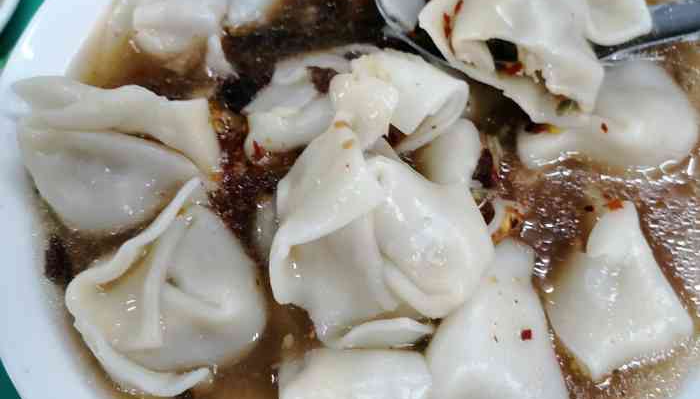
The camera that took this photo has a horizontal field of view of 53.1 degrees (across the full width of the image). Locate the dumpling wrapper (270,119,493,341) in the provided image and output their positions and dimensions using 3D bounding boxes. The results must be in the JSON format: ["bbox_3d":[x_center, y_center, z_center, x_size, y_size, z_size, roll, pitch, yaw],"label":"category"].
[{"bbox_3d":[0.008,0.008,0.184,0.057,0.035,0.058,-1,68,3],"label":"dumpling wrapper"}]

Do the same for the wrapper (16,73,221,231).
[{"bbox_3d":[-0.067,-0.013,0.204,0.056,0.029,0.043,8,68,7],"label":"wrapper"}]

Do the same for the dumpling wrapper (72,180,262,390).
[{"bbox_3d":[-0.045,0.026,0.187,0.041,0.028,0.048,39,75,17],"label":"dumpling wrapper"}]

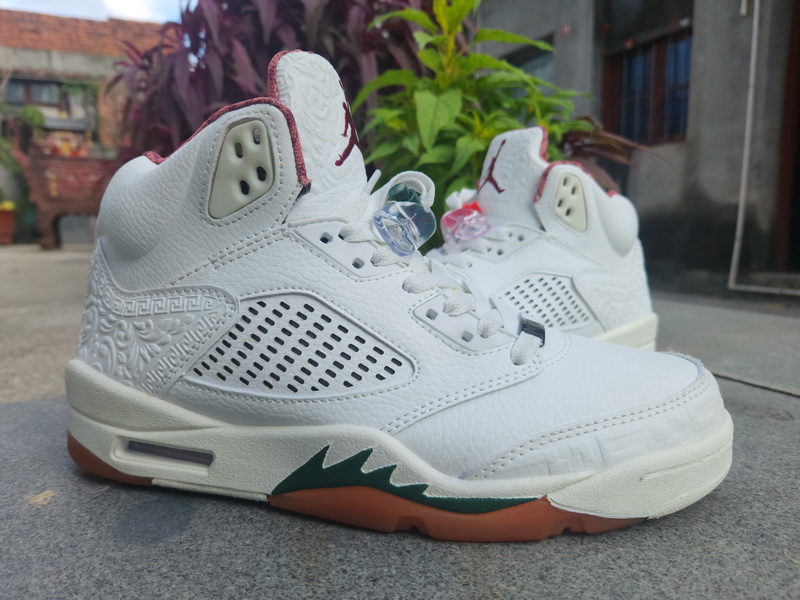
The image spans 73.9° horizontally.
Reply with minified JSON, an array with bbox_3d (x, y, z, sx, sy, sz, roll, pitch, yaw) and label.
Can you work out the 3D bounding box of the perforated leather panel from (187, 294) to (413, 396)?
[{"bbox_3d":[-0.041,0.018,0.213,0.091,0.042,0.011,1,8,4],"label":"perforated leather panel"}]

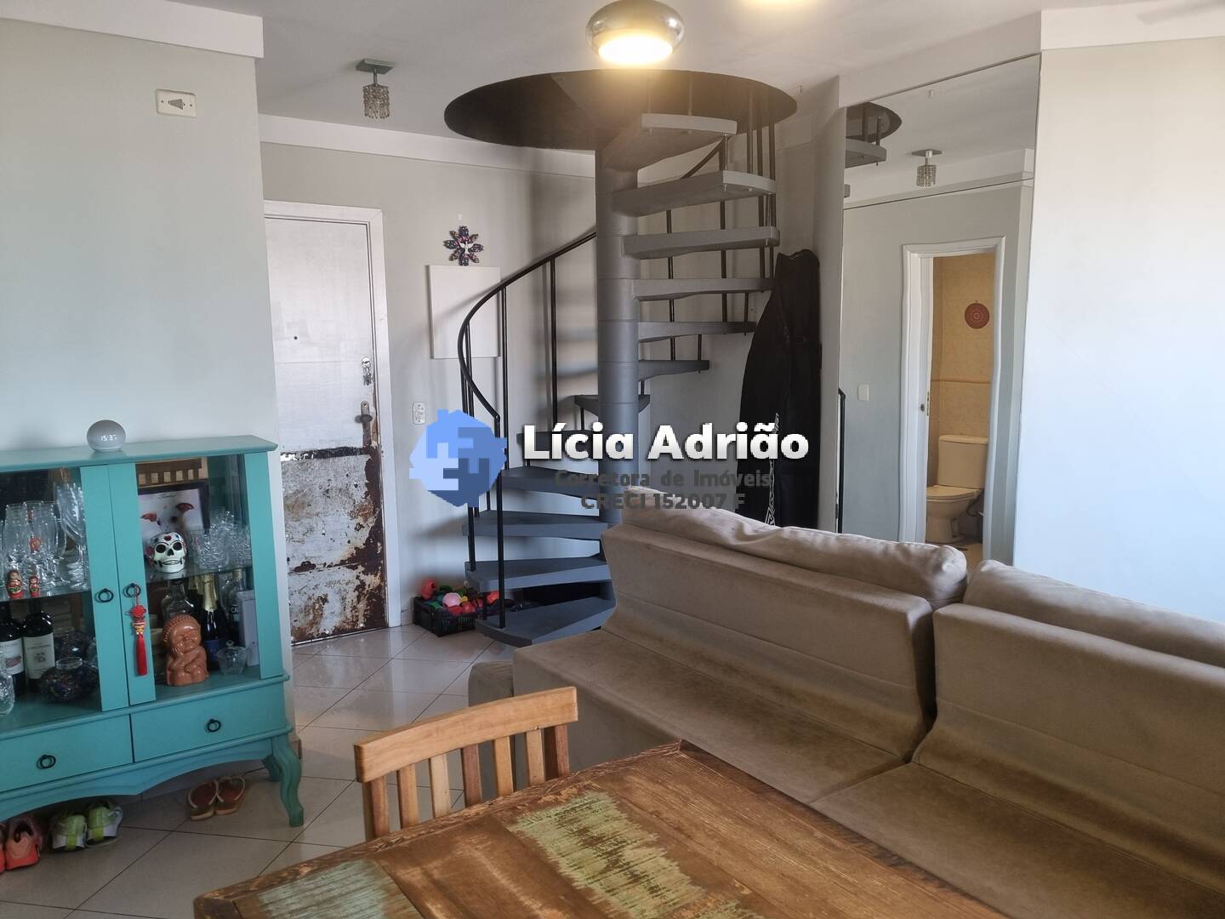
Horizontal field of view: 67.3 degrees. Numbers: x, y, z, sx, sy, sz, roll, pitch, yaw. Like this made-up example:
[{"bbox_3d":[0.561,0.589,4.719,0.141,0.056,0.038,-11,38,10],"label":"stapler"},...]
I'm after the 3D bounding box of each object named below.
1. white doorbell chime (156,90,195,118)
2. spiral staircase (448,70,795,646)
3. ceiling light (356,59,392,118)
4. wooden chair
[{"bbox_3d":[-1.395,-1.139,2.947,0.118,0.075,0.012,-6,9,-34],"label":"white doorbell chime"},{"bbox_3d":[0.042,-0.397,4.618,1.580,2.640,1.580,-1,7,0],"label":"spiral staircase"},{"bbox_3d":[-0.917,-1.423,3.559,0.113,0.206,0.113,-6,9,-34],"label":"ceiling light"},{"bbox_3d":[-0.119,0.893,1.511,0.420,0.860,0.460,-6,9,-34],"label":"wooden chair"}]

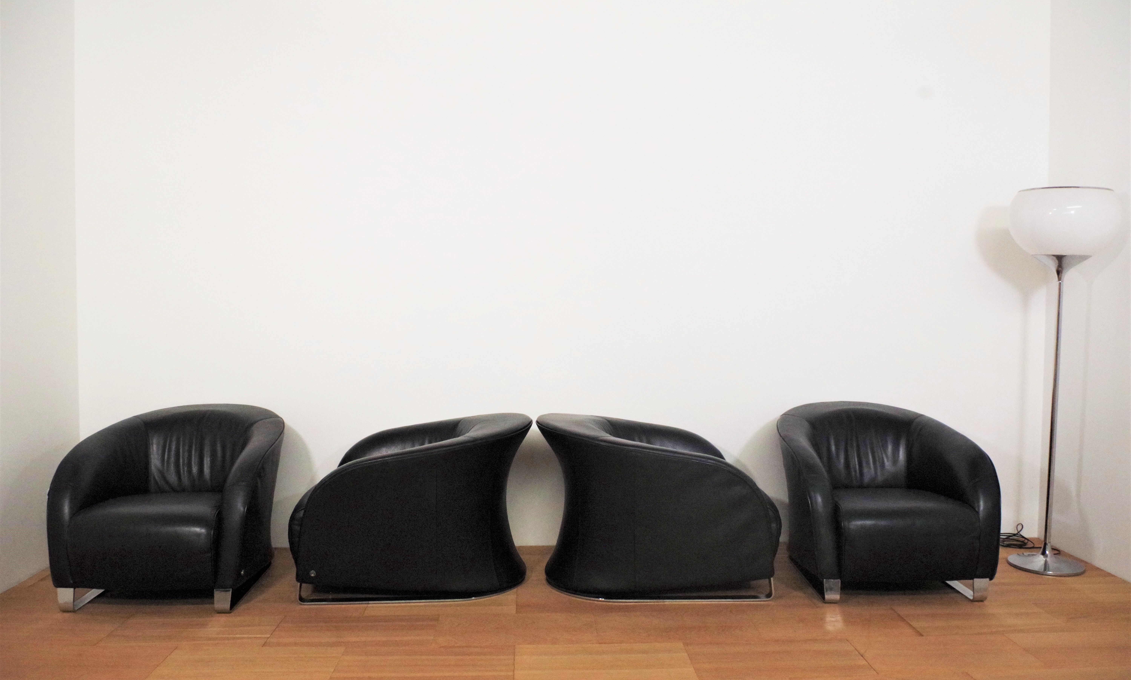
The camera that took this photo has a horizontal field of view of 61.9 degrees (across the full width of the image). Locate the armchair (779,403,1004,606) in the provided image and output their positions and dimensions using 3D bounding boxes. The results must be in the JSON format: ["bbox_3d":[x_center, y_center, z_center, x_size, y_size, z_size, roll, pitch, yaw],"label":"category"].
[{"bbox_3d":[1.367,0.674,4.165,0.790,0.695,0.985,0,3,1],"label":"armchair"}]

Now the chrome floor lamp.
[{"bbox_3d":[2.193,0.181,4.194,0.499,1.680,0.499,1,3,0],"label":"chrome floor lamp"}]

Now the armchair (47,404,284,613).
[{"bbox_3d":[-1.647,0.681,4.042,0.790,0.695,0.985,0,3,-3],"label":"armchair"}]

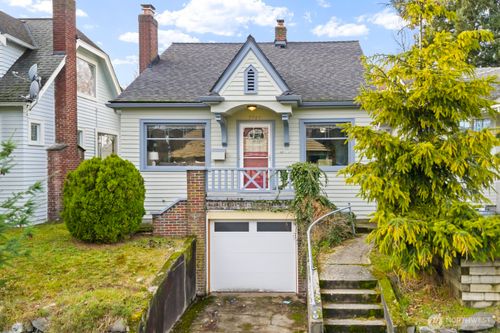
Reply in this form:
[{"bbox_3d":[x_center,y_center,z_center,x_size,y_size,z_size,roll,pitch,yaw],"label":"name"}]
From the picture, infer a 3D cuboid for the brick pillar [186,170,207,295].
[{"bbox_3d":[-1.420,1.790,10.550,0.500,3.300,0.460,0,1,0],"label":"brick pillar"}]

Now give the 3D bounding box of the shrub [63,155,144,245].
[{"bbox_3d":[-3.750,0.800,9.900,2.080,2.200,2.000,0,0,1],"label":"shrub"}]

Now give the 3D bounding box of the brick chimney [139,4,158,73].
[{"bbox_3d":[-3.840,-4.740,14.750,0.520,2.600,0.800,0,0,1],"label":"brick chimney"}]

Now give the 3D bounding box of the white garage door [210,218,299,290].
[{"bbox_3d":[0.100,2.430,10.500,2.340,1.970,0.100,0,0,1],"label":"white garage door"}]

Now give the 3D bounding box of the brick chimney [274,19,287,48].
[{"bbox_3d":[1.360,-5.800,17.100,0.520,1.300,0.520,0,0,1],"label":"brick chimney"}]

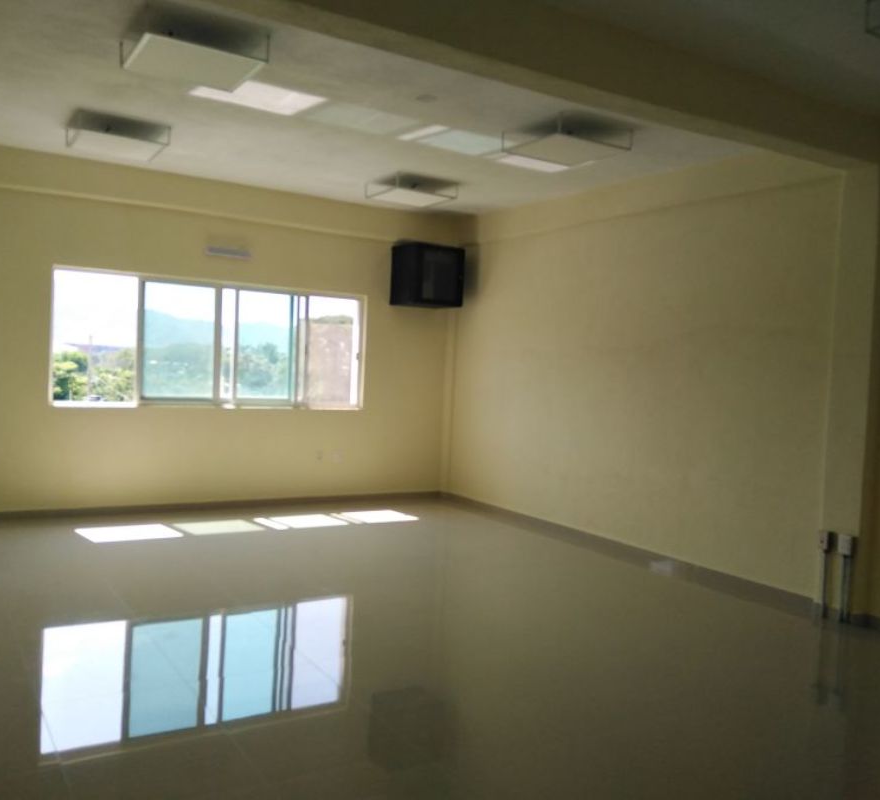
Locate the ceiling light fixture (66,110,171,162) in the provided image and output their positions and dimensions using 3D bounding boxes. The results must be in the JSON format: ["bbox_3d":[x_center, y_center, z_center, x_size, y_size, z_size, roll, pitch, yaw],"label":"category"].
[{"bbox_3d":[-2.413,-1.968,6.001,0.613,0.138,0.613,1,3,-32],"label":"ceiling light fixture"}]

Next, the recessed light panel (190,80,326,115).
[{"bbox_3d":[-1.165,-1.952,5.127,0.700,0.030,0.490,1,3,-32],"label":"recessed light panel"}]

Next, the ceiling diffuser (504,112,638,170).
[{"bbox_3d":[0.880,-1.796,5.549,0.613,0.138,0.613,1,3,-32],"label":"ceiling diffuser"}]

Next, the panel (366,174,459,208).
[{"bbox_3d":[-0.262,-1.927,7.389,0.613,0.138,0.613,1,3,-32],"label":"panel"}]

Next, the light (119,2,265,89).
[{"bbox_3d":[-1.307,-1.842,4.249,0.613,0.138,0.613,1,3,-32],"label":"light"}]

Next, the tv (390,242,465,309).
[{"bbox_3d":[-0.128,-1.311,8.550,0.563,0.603,0.555,1,3,-32],"label":"tv"}]

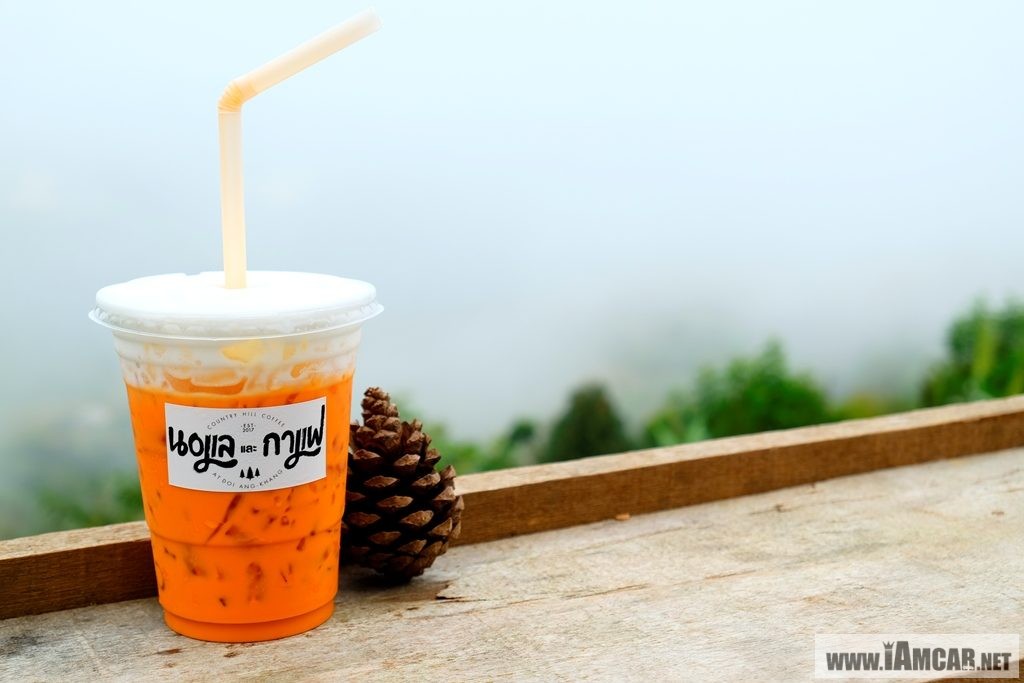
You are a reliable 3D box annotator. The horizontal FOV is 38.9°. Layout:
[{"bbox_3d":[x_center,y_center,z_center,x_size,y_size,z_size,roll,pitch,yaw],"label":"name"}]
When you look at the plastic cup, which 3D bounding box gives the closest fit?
[{"bbox_3d":[-0.096,0.040,0.520,0.101,0.118,0.101,-2,11,-10],"label":"plastic cup"}]

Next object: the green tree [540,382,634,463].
[{"bbox_3d":[0.940,1.600,18.200,1.300,2.200,1.300,0,11,0],"label":"green tree"}]

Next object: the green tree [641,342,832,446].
[{"bbox_3d":[2.170,0.950,14.200,1.900,2.000,1.800,0,11,0],"label":"green tree"}]

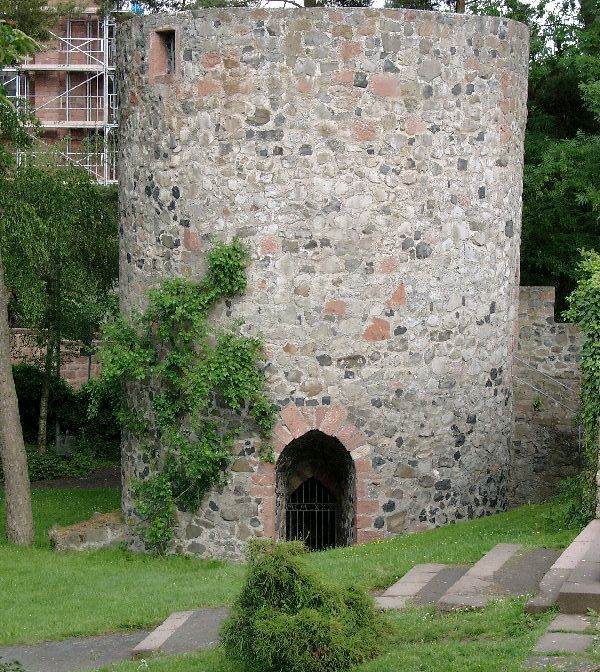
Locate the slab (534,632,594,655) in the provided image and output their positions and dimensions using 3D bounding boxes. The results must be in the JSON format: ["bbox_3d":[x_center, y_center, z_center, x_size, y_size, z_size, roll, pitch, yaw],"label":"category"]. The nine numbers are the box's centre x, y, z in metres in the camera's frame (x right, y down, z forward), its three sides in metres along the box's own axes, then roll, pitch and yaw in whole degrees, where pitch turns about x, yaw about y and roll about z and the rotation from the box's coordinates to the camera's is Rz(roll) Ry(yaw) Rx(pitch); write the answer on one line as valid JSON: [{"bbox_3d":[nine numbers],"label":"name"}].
[{"bbox_3d":[3.110,3.659,23.407,0.560,0.080,0.880,2,5,18],"label":"slab"}]

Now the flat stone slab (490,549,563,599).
[{"bbox_3d":[3.453,3.619,30.306,0.750,0.120,2.600,1,6,14],"label":"flat stone slab"}]

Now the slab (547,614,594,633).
[{"bbox_3d":[3.702,3.943,27.205,0.550,0.100,0.750,1,6,15],"label":"slab"}]

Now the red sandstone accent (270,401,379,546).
[{"bbox_3d":[0.394,2.308,33.623,1.917,2.469,0.500,0,6,0],"label":"red sandstone accent"}]

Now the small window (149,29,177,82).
[{"bbox_3d":[-2.578,-5.507,39.051,0.350,1.048,0.750,-5,8,-44],"label":"small window"}]

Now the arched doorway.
[{"bbox_3d":[0.285,2.706,35.673,1.442,2.154,0.600,1,5,0],"label":"arched doorway"}]

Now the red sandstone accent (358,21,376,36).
[{"bbox_3d":[1.201,-5.524,35.731,0.331,0.285,0.160,0,4,-11],"label":"red sandstone accent"}]

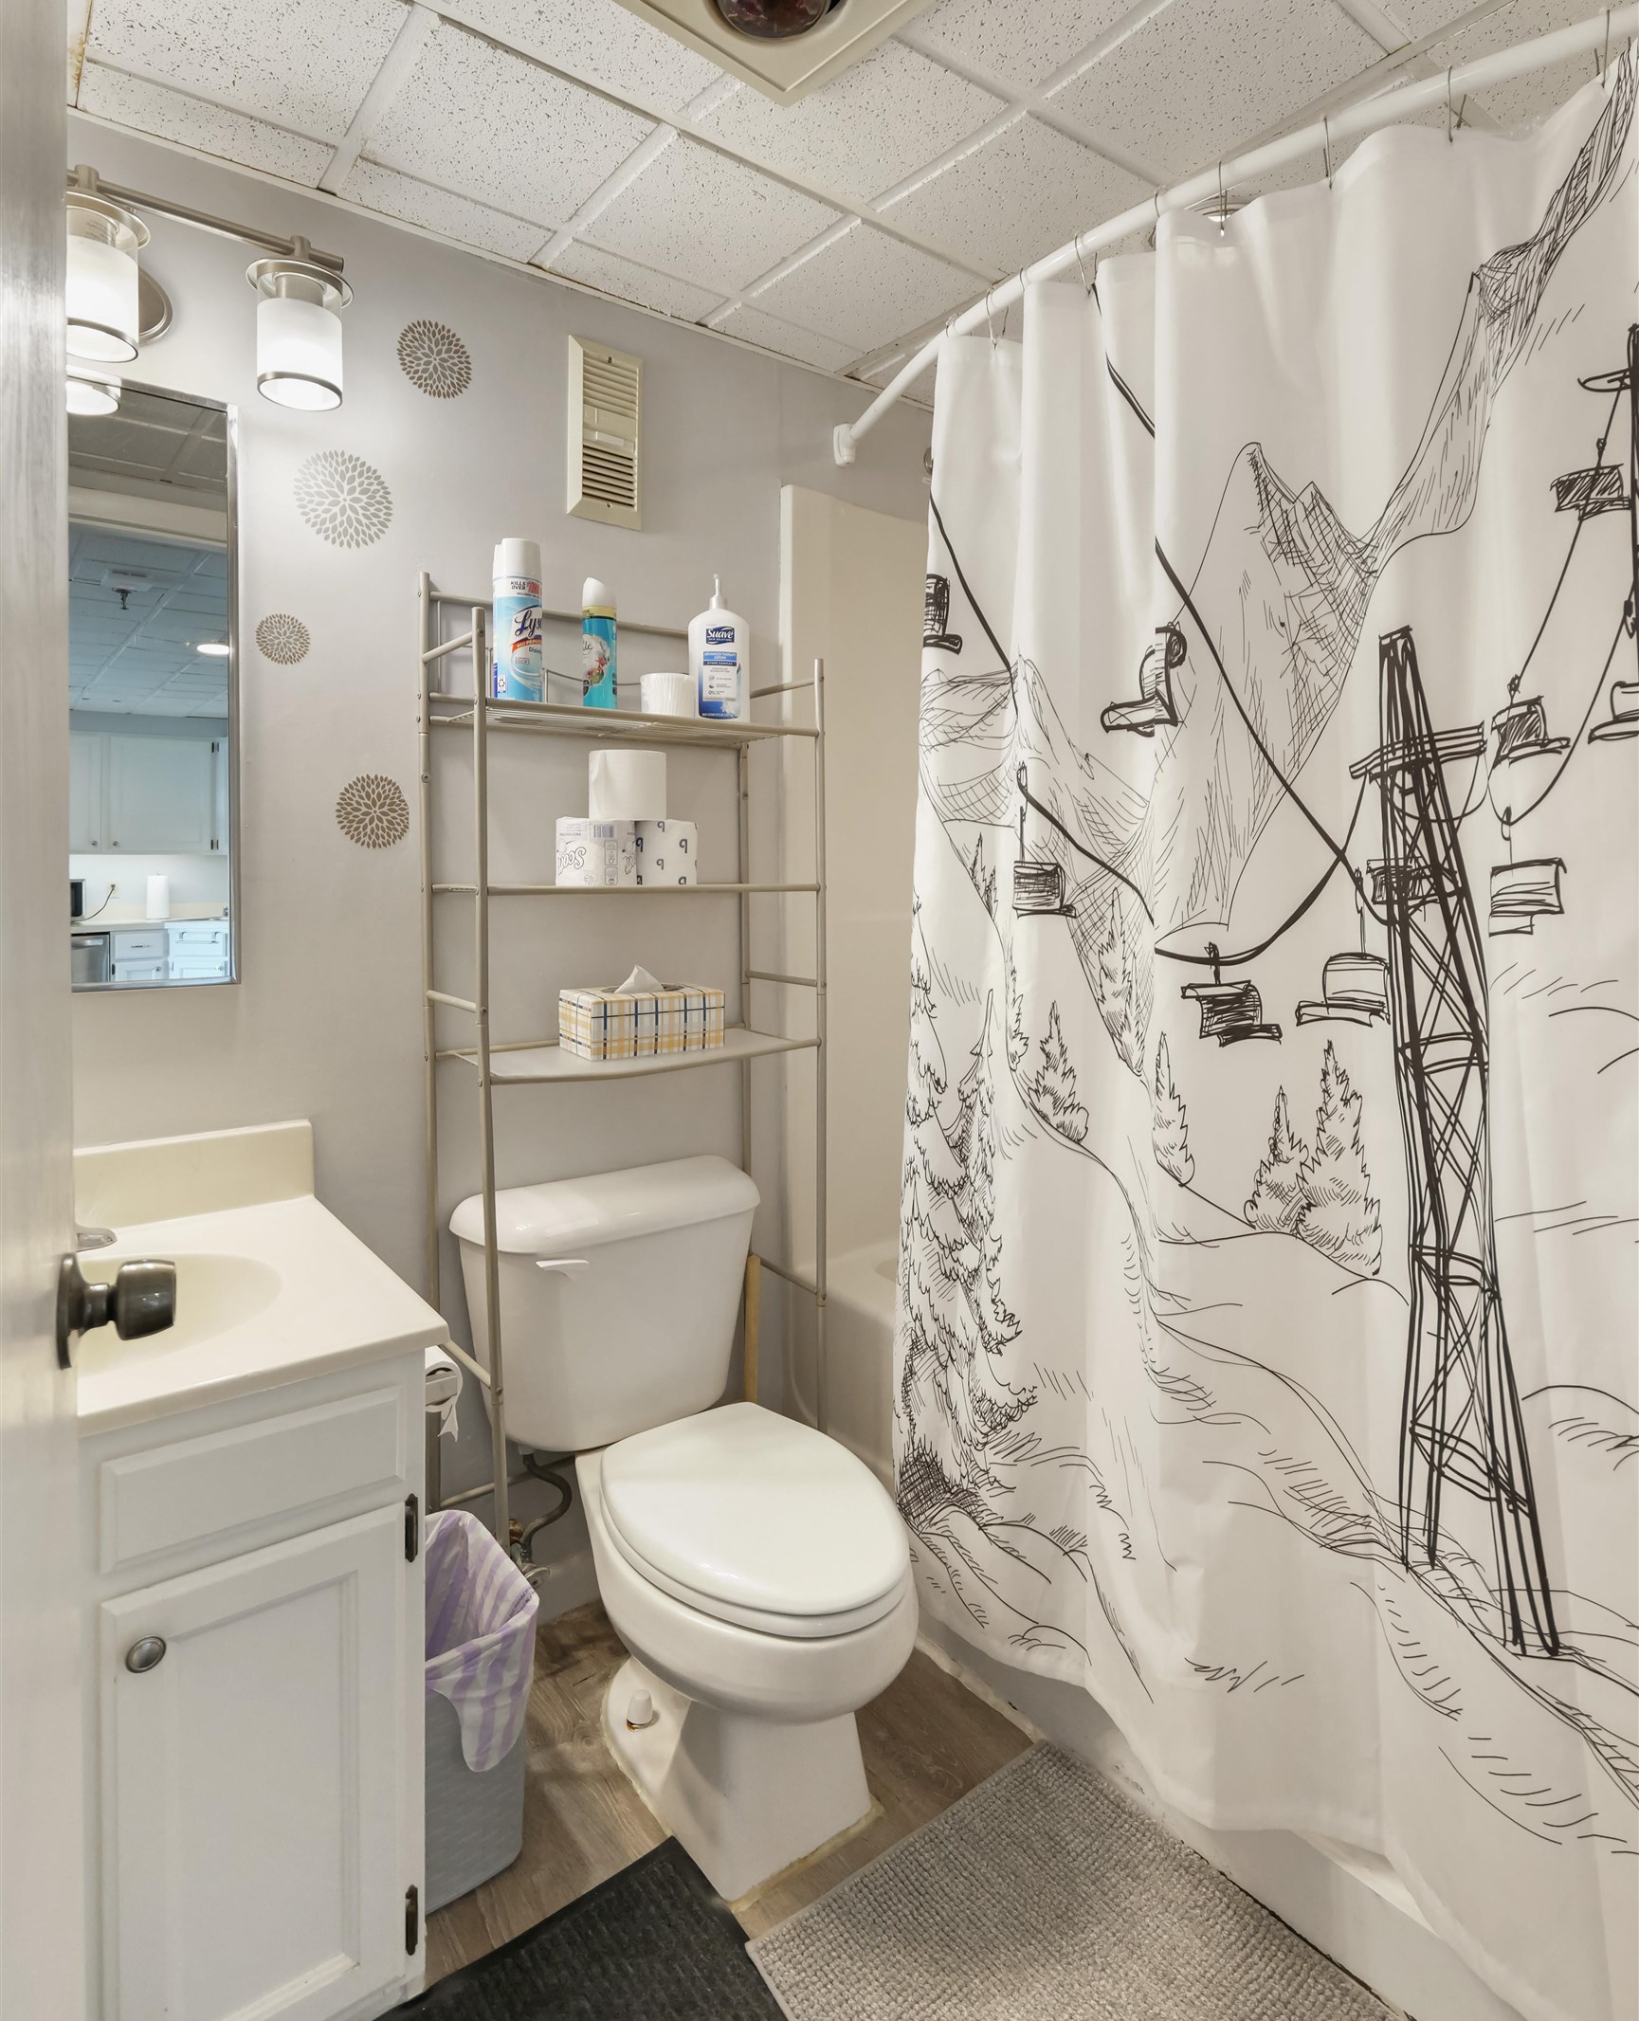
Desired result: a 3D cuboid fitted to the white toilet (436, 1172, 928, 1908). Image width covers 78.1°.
[{"bbox_3d":[-0.173,0.674,1.464,0.480,0.773,0.768,-4,8,-37],"label":"white toilet"}]

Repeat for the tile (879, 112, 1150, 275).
[{"bbox_3d":[0.267,-1.136,1.419,0.285,0.020,0.280,-6,9,-36],"label":"tile"}]

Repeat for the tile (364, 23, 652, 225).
[{"bbox_3d":[-0.402,-1.112,1.289,0.280,0.020,0.285,-6,9,-36],"label":"tile"}]

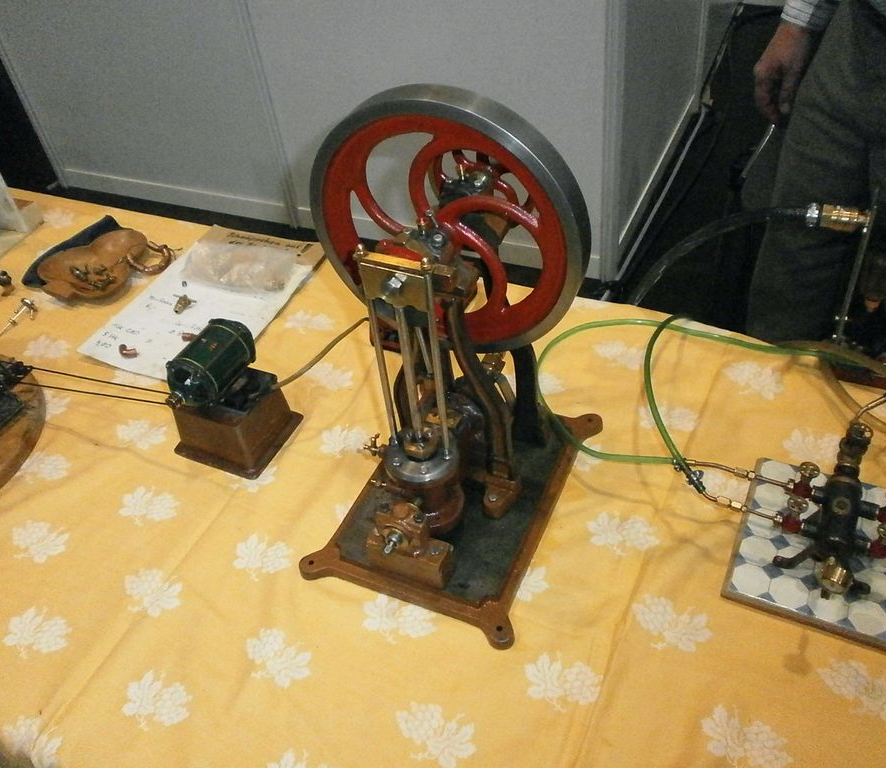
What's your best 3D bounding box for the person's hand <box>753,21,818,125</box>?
[{"bbox_3d":[0.485,-0.441,1.134,0.075,0.145,0.090,11,48,19],"label":"person's hand"}]

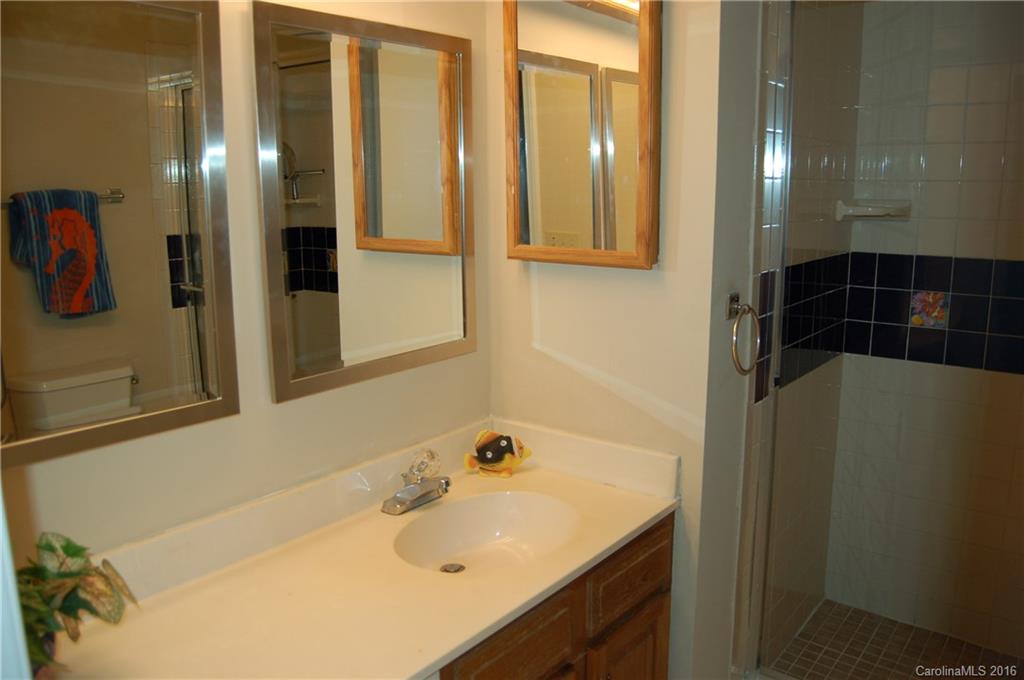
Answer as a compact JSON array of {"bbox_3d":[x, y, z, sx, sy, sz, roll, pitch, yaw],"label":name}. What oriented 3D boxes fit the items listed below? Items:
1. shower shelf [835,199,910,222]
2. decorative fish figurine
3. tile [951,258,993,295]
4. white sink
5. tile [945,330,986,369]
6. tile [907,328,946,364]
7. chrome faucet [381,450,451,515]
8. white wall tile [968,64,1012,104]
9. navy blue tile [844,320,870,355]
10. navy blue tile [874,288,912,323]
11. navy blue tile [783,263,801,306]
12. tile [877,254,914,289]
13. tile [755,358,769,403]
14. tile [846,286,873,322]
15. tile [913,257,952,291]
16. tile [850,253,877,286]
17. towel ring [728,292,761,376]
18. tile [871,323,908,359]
[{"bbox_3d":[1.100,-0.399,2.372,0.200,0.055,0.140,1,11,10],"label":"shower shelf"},{"bbox_3d":[-0.036,0.292,1.964,0.158,0.107,0.060,-1,11,-5],"label":"decorative fish figurine"},{"bbox_3d":[1.376,-0.189,2.289,0.108,0.108,0.010,8,15,39],"label":"tile"},{"bbox_3d":[-0.046,0.472,1.669,0.349,0.136,0.441,9,14,39],"label":"white sink"},{"bbox_3d":[1.381,0.029,2.331,0.108,0.108,0.010,8,15,39],"label":"tile"},{"bbox_3d":[1.295,0.015,2.397,0.107,0.107,0.010,9,14,39],"label":"tile"},{"bbox_3d":[-0.212,0.330,1.783,0.132,0.130,0.155,8,15,39],"label":"chrome faucet"},{"bbox_3d":[1.362,-0.728,2.187,0.108,0.108,0.010,8,15,39],"label":"white wall tile"},{"bbox_3d":[1.138,-0.009,2.525,0.080,0.107,0.010,9,14,39],"label":"navy blue tile"},{"bbox_3d":[1.211,-0.105,2.444,0.107,0.107,0.010,9,14,39],"label":"navy blue tile"},{"bbox_3d":[0.783,-0.152,2.136,0.010,0.107,0.107,9,14,39],"label":"navy blue tile"},{"bbox_3d":[1.213,-0.214,2.422,0.108,0.108,0.010,8,15,39],"label":"tile"},{"bbox_3d":[0.646,0.107,1.998,0.010,0.108,0.095,8,15,39],"label":"tile"},{"bbox_3d":[1.138,-0.116,2.504,0.080,0.107,0.010,9,14,39],"label":"tile"},{"bbox_3d":[1.295,-0.202,2.355,0.108,0.108,0.010,8,15,39],"label":"tile"},{"bbox_3d":[1.137,-0.223,2.483,0.080,0.107,0.010,9,14,39],"label":"tile"},{"bbox_3d":[0.536,-0.011,1.807,0.055,0.179,0.153,9,14,39],"label":"towel ring"},{"bbox_3d":[1.217,0.004,2.465,0.108,0.108,0.010,8,15,39],"label":"tile"}]

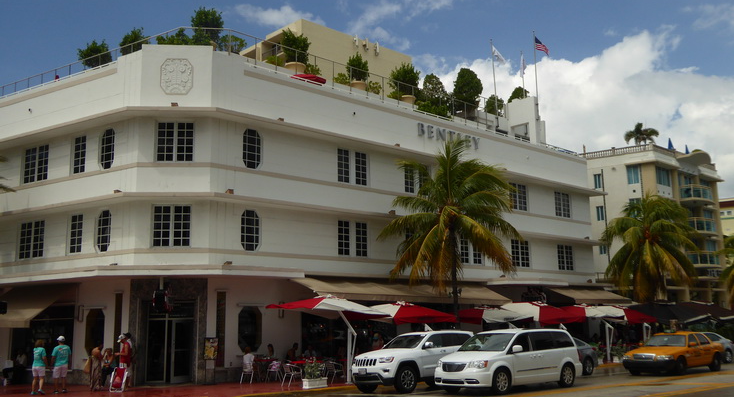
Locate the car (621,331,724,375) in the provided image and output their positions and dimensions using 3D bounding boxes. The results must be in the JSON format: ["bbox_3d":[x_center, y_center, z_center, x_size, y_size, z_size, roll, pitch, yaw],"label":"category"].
[{"bbox_3d":[11.839,5.856,26.609,5.400,1.480,2.000,9,-14,-41],"label":"car"}]

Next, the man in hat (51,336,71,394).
[{"bbox_3d":[-9.432,5.120,21.666,0.560,1.700,0.350,2,-11,-15],"label":"man in hat"}]

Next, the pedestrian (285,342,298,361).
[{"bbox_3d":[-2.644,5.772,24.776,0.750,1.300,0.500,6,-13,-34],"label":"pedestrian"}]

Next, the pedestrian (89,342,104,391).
[{"bbox_3d":[-8.876,5.519,23.109,0.400,1.600,0.480,8,-14,-41],"label":"pedestrian"}]

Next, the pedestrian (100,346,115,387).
[{"bbox_3d":[-8.615,5.653,23.345,0.480,1.220,0.650,-5,-11,20],"label":"pedestrian"}]

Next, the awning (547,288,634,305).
[{"bbox_3d":[11.961,5.195,37.163,5.600,0.930,1.550,8,-14,-41],"label":"awning"}]

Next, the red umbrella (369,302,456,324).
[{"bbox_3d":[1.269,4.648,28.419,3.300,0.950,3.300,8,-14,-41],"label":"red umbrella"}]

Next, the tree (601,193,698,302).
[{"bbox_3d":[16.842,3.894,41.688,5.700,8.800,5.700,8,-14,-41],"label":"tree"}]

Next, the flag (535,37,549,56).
[{"bbox_3d":[10.032,-8.716,40.173,0.900,1.110,0.300,-5,-11,20],"label":"flag"}]

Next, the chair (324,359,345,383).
[{"bbox_3d":[-1.073,5.704,23.106,0.570,0.770,0.560,8,-14,-42],"label":"chair"}]

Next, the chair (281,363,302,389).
[{"bbox_3d":[-2.371,5.540,22.073,0.570,0.770,0.560,8,-14,-42],"label":"chair"}]

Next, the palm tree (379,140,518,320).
[{"bbox_3d":[3.222,2.102,26.846,5.300,9.048,5.300,-1,-10,0],"label":"palm tree"}]

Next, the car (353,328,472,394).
[{"bbox_3d":[1.722,5.191,22.308,4.820,1.760,1.960,8,-14,-41],"label":"car"}]

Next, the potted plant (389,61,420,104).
[{"bbox_3d":[1.976,-5.928,36.399,1.650,2.350,1.650,-1,-11,0],"label":"potted plant"}]

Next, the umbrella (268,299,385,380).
[{"bbox_3d":[-1.361,4.814,23.998,3.050,2.820,3.200,8,-14,-41],"label":"umbrella"}]

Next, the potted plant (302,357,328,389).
[{"bbox_3d":[-1.581,5.311,21.401,0.800,0.970,0.380,8,-14,-42],"label":"potted plant"}]

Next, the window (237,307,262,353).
[{"bbox_3d":[-4.132,4.640,24.682,1.020,1.612,0.130,8,-14,-42],"label":"window"}]

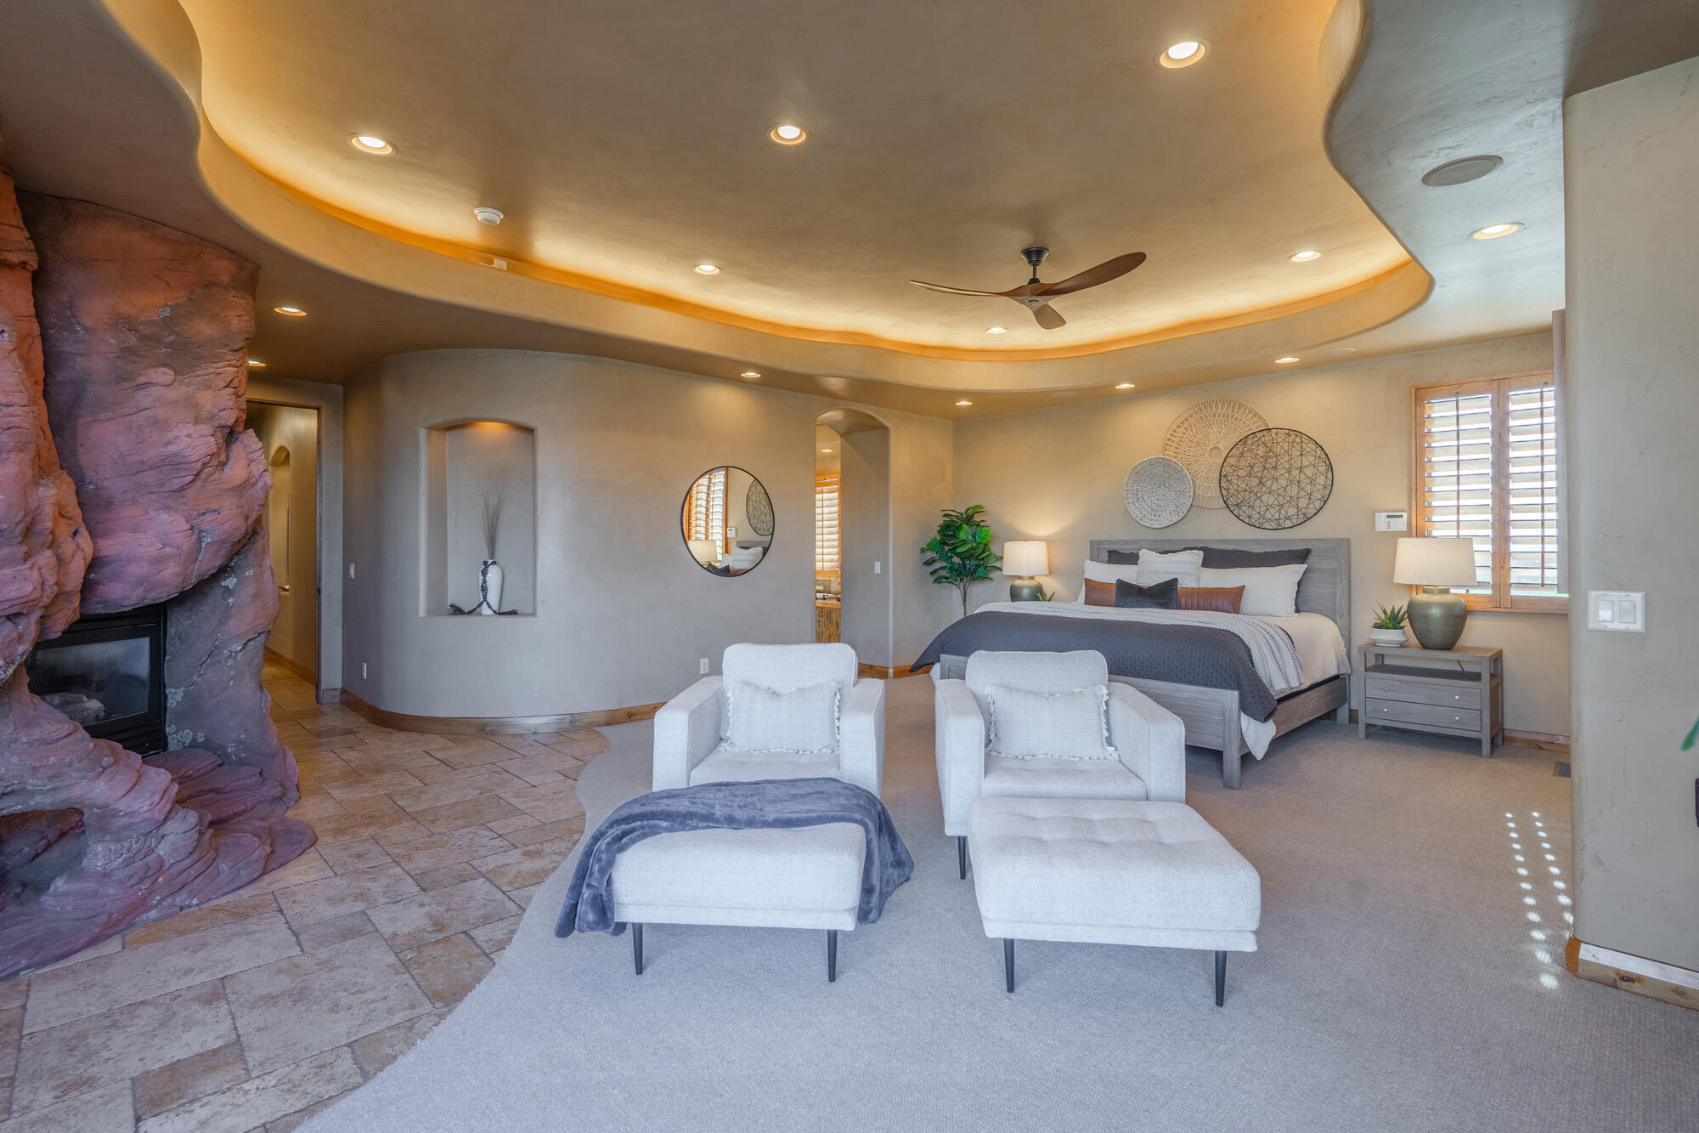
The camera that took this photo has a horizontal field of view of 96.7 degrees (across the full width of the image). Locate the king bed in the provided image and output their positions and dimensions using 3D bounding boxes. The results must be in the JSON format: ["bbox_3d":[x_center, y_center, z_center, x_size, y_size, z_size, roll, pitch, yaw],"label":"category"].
[{"bbox_3d":[2.160,0.486,5.591,2.220,1.376,2.200,-1,1,-43],"label":"king bed"}]

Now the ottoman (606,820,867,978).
[{"bbox_3d":[-0.329,1.030,2.502,0.740,0.420,0.550,0,1,4],"label":"ottoman"}]

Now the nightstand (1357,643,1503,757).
[{"bbox_3d":[3.865,0.861,5.030,0.470,0.625,0.688,-1,1,-42],"label":"nightstand"}]

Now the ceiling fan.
[{"bbox_3d":[1.149,-1.738,4.611,1.400,0.343,1.280,0,1,24],"label":"ceiling fan"}]

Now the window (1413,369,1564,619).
[{"bbox_3d":[4.246,-0.469,4.941,0.070,1.540,0.900,-1,1,-43],"label":"window"}]

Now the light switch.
[{"bbox_3d":[2.240,0.133,2.203,0.012,0.116,0.116,-1,1,-45],"label":"light switch"}]

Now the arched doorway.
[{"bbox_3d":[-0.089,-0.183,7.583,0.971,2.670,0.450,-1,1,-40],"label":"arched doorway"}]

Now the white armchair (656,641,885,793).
[{"bbox_3d":[-0.309,0.799,3.434,0.885,0.860,0.870,0,1,4],"label":"white armchair"}]

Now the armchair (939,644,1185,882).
[{"bbox_3d":[0.859,0.807,3.318,0.890,0.825,0.860,0,1,5],"label":"armchair"}]

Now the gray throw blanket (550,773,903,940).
[{"bbox_3d":[-0.335,0.962,2.547,1.080,0.345,0.540,0,1,4],"label":"gray throw blanket"}]

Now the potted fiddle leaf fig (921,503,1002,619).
[{"bbox_3d":[1.160,0.259,7.697,0.750,1.770,0.800,0,1,0],"label":"potted fiddle leaf fig"}]

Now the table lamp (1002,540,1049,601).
[{"bbox_3d":[1.678,0.140,7.204,0.430,0.750,0.430,-1,1,-44],"label":"table lamp"}]

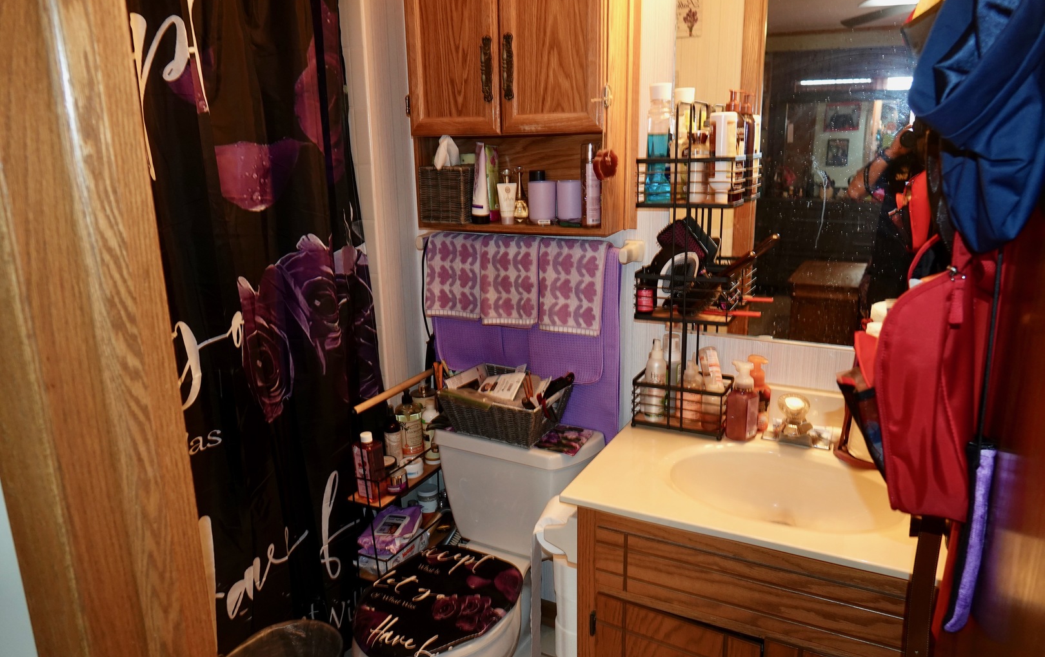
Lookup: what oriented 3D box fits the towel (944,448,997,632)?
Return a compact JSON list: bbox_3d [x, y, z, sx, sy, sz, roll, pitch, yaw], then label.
[{"bbox_3d":[0.419,0.196,0.655,0.025,0.185,0.055,6,16,27],"label":"towel"}]

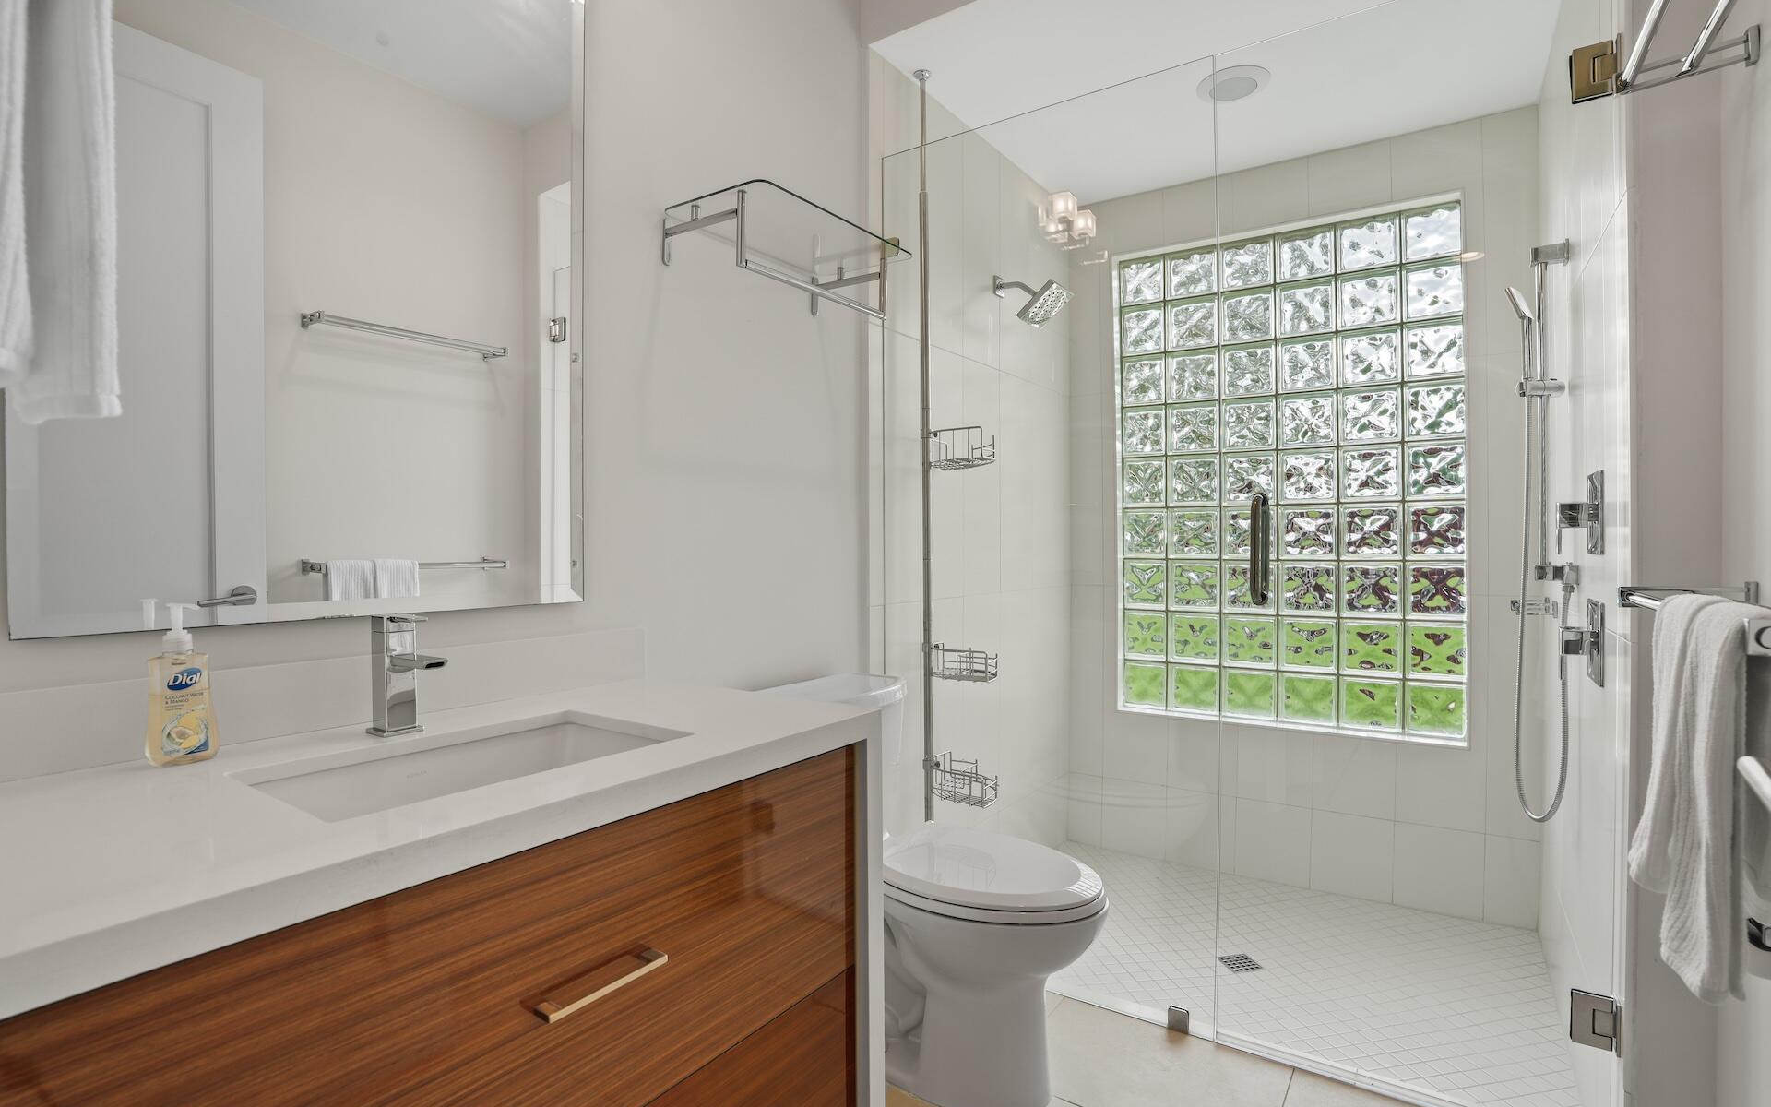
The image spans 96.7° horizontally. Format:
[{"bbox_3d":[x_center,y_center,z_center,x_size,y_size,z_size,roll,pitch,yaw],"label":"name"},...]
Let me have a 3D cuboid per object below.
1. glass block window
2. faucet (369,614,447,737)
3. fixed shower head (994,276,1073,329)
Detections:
[{"bbox_3d":[1.449,-0.275,2.929,1.144,1.825,0.090,0,1,34],"label":"glass block window"},{"bbox_3d":[-0.660,0.172,1.091,0.137,0.163,0.050,0,1,36],"label":"faucet"},{"bbox_3d":[0.503,-0.879,2.707,0.248,0.186,0.152,0,1,35],"label":"fixed shower head"}]

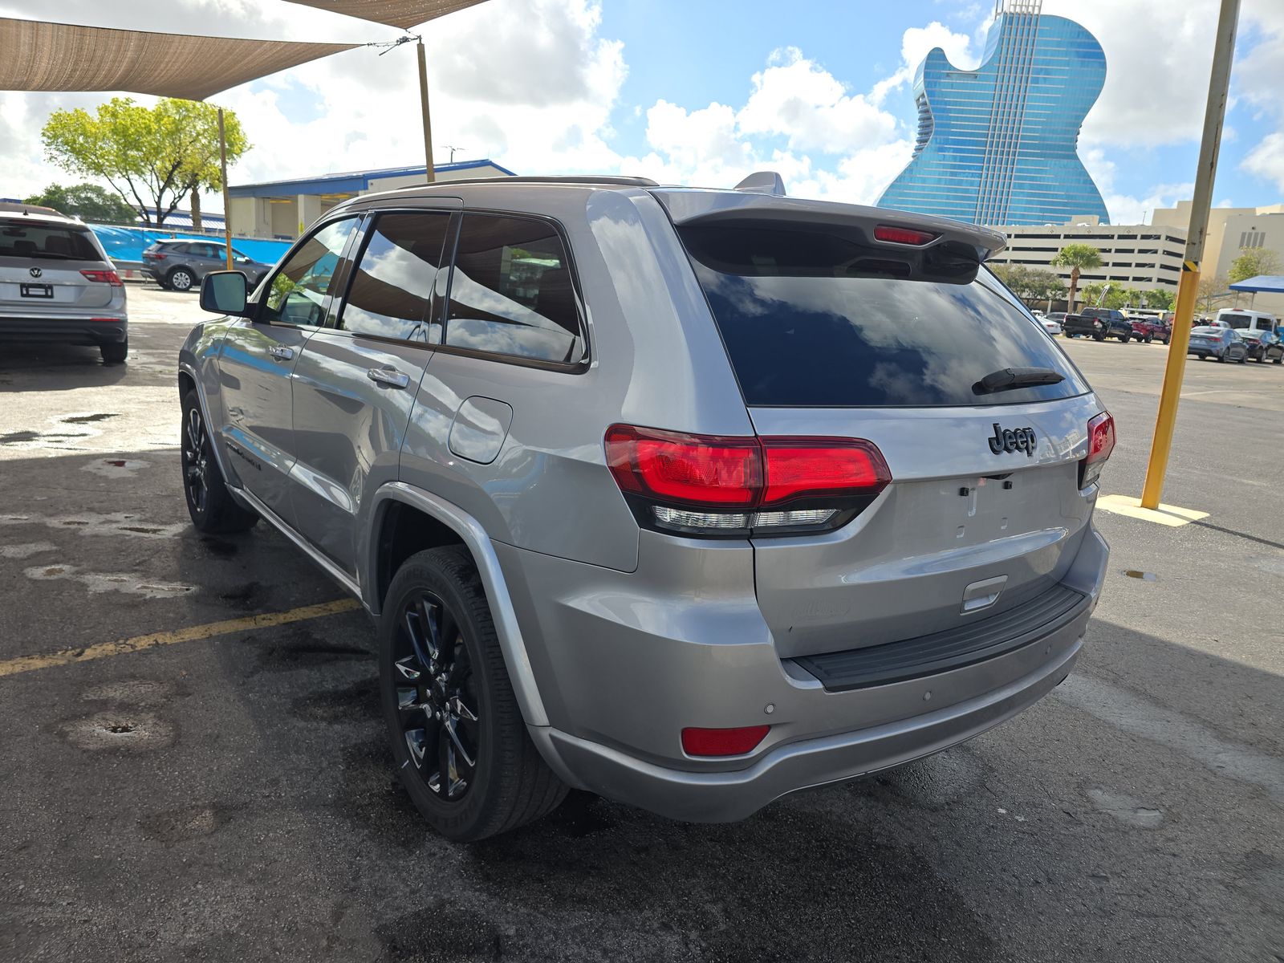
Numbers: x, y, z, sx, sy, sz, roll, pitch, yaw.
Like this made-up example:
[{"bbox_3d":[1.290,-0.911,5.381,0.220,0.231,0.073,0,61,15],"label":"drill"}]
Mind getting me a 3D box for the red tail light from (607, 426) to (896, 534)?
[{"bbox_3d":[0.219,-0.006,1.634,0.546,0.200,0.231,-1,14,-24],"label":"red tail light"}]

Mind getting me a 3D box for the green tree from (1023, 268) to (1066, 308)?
[{"bbox_3d":[33.216,-15.044,70.091,3.600,5.200,3.600,4,13,0],"label":"green tree"}]

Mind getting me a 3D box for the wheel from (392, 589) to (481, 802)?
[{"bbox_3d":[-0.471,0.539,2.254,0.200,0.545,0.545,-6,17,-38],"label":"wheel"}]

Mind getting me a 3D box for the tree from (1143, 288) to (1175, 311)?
[{"bbox_3d":[53.170,-17.638,88.502,2.830,4.680,2.550,11,14,29],"label":"tree"}]

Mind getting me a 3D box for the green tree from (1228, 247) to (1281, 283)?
[{"bbox_3d":[49.964,-15.390,70.843,3.480,7.860,3.130,12,15,33],"label":"green tree"}]

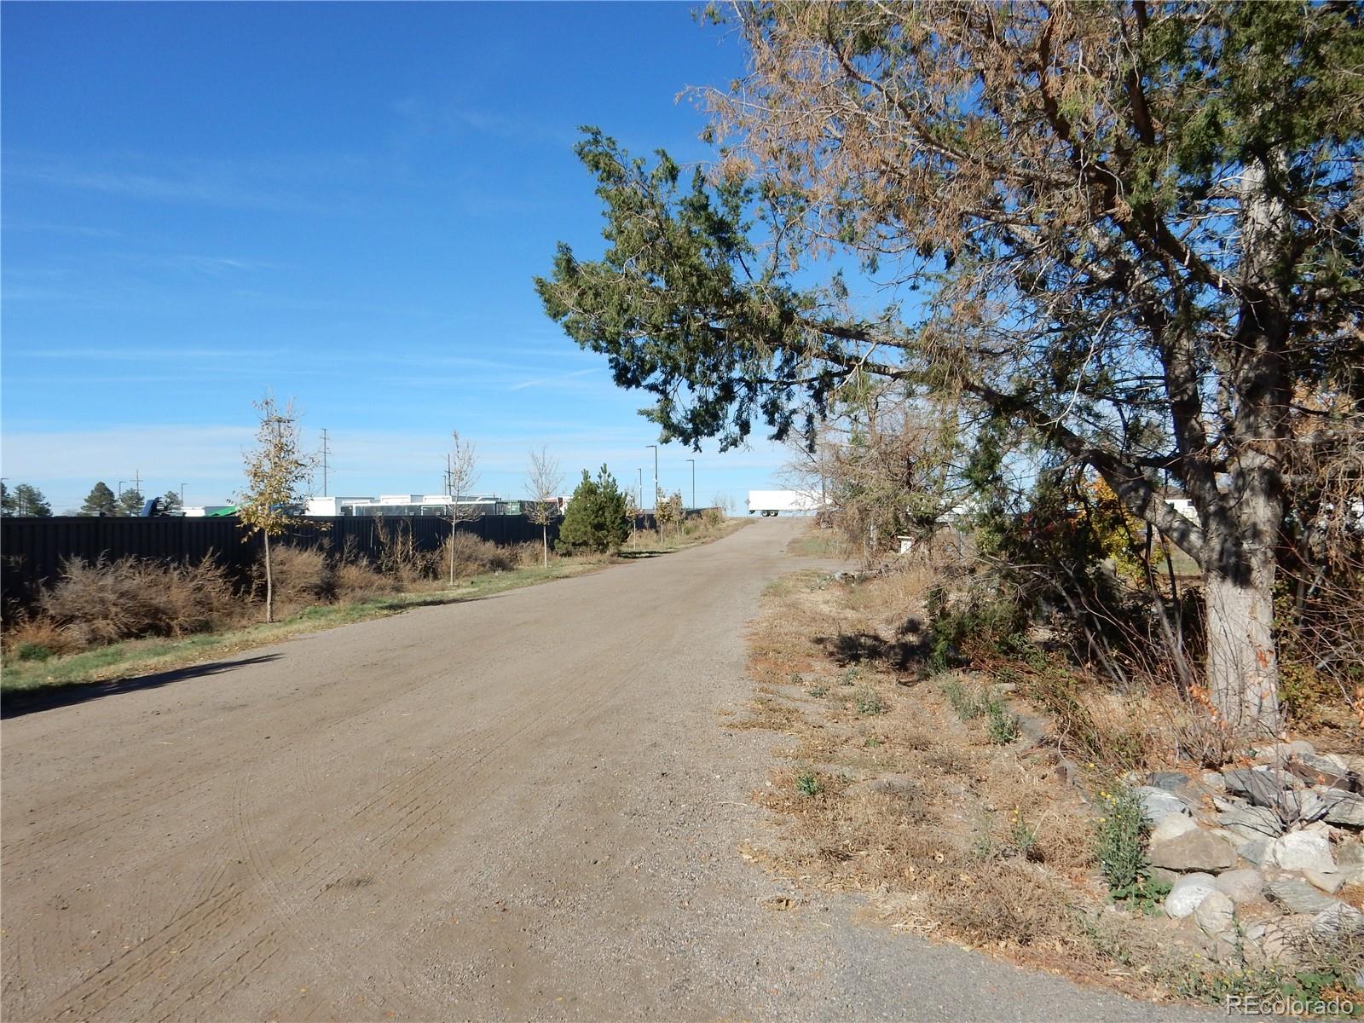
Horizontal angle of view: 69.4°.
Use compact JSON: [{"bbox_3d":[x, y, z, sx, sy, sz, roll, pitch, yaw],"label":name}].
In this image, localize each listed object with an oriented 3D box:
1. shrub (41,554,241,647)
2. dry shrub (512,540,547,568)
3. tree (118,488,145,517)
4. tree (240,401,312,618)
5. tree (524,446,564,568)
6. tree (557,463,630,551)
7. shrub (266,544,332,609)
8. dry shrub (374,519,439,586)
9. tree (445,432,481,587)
[{"bbox_3d":[-8.564,1.300,15.600,2.100,1.240,2.900,0,0,7],"label":"shrub"},{"bbox_3d":[-5.340,1.462,34.400,1.100,0.877,1.150,0,0,7],"label":"dry shrub"},{"bbox_3d":[-100.573,-1.291,180.000,4.600,6.181,4.800,0,0,7],"label":"tree"},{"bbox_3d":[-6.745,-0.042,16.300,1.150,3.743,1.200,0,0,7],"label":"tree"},{"bbox_3d":[-4.567,-0.169,32.600,1.150,3.999,1.200,0,0,7],"label":"tree"},{"bbox_3d":[-3.704,-0.079,41.500,2.800,3.658,3.000,0,0,7],"label":"tree"},{"bbox_3d":[-8.011,1.302,20.600,1.300,1.156,1.400,0,0,7],"label":"shrub"},{"bbox_3d":[-7.606,1.036,27.200,1.400,1.689,1.750,0,0,7],"label":"dry shrub"},{"bbox_3d":[-5.495,-0.090,24.600,0.950,3.839,0.950,0,0,7],"label":"tree"}]

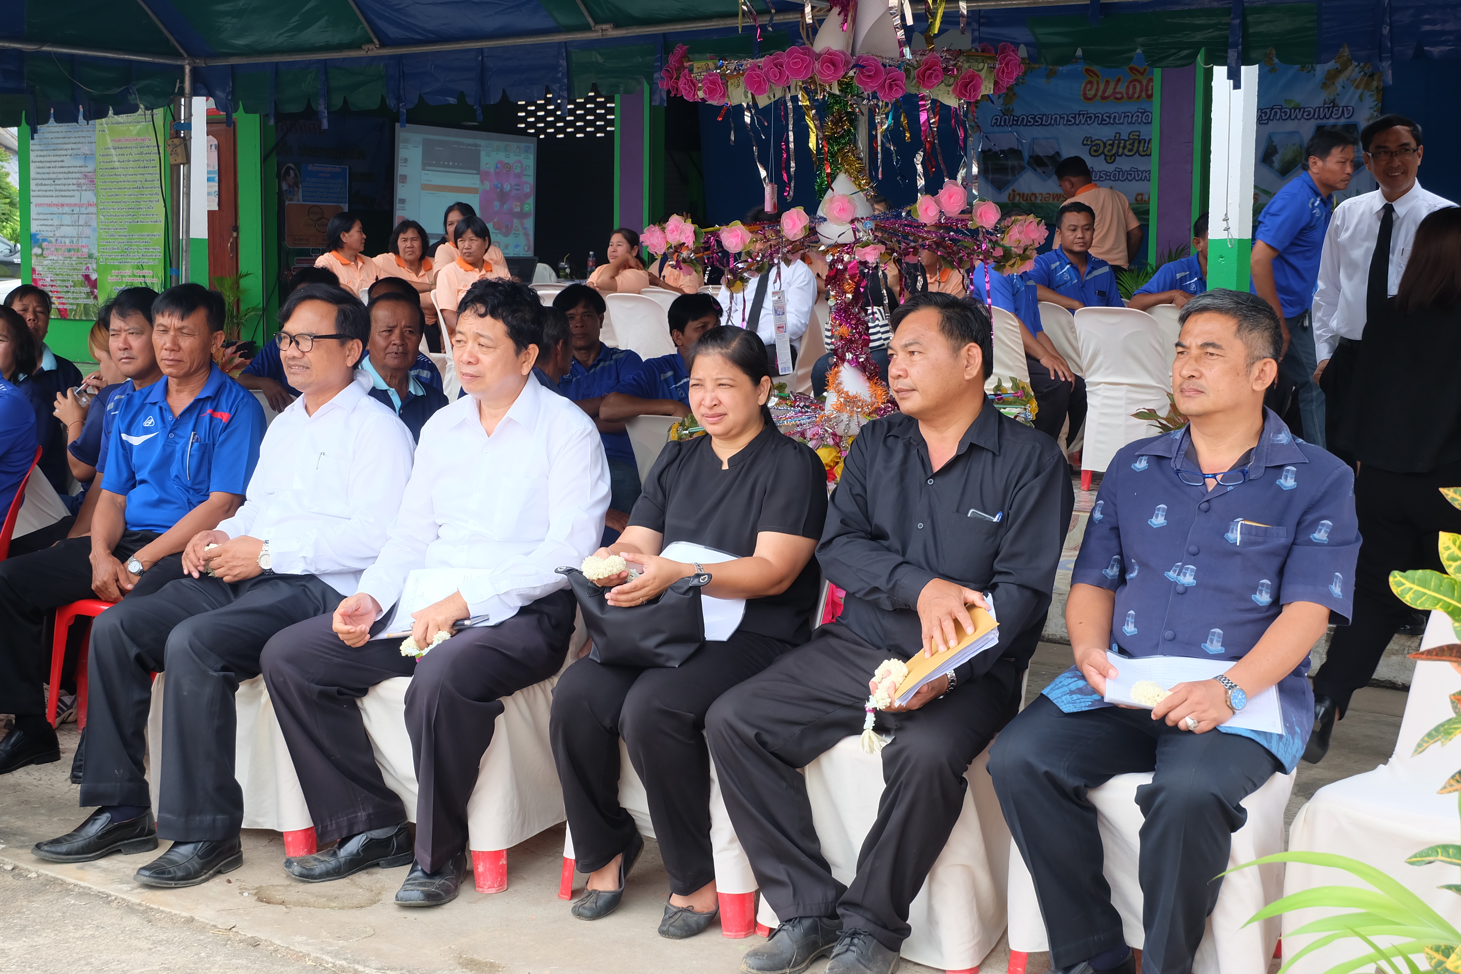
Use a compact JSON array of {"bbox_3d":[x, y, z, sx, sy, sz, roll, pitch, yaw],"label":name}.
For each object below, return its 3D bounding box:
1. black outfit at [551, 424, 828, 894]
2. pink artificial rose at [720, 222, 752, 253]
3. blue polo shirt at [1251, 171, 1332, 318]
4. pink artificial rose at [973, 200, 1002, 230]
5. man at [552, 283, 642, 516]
[{"bbox_3d":[-0.055,0.349,4.030,0.470,0.940,0.560,4,7,29],"label":"black outfit"},{"bbox_3d":[0.016,-0.696,5.550,0.088,0.085,0.070,2,6,14],"label":"pink artificial rose"},{"bbox_3d":[2.342,-1.006,8.300,0.300,0.610,0.460,13,10,27],"label":"blue polo shirt"},{"bbox_3d":[0.644,-0.683,5.000,0.074,0.075,0.060,1,6,6],"label":"pink artificial rose"},{"bbox_3d":[-0.459,-0.083,6.750,0.520,1.270,0.780,2,5,7],"label":"man"}]

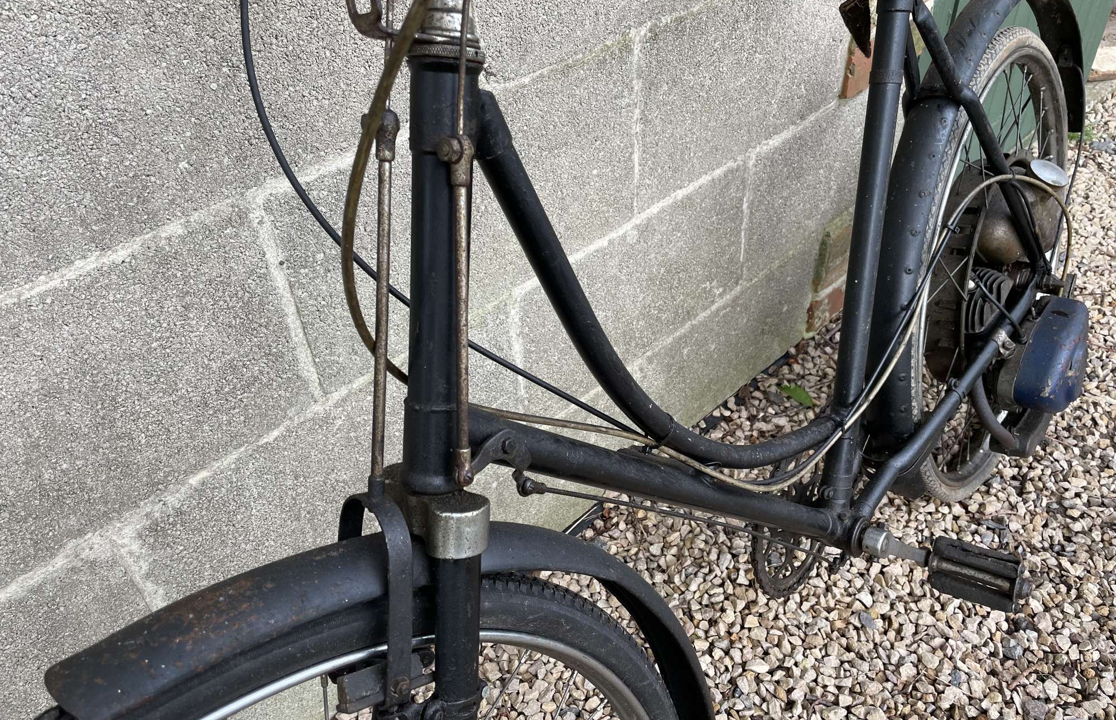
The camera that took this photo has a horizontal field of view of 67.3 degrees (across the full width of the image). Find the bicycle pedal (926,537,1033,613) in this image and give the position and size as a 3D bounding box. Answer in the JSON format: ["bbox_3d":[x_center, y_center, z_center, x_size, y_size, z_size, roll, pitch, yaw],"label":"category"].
[{"bbox_3d":[0.482,0.246,0.962,0.103,0.062,0.029,13,12,40],"label":"bicycle pedal"}]

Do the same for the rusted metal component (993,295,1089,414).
[{"bbox_3d":[0.669,0.000,1.145,0.070,0.092,0.165,13,52,40],"label":"rusted metal component"}]

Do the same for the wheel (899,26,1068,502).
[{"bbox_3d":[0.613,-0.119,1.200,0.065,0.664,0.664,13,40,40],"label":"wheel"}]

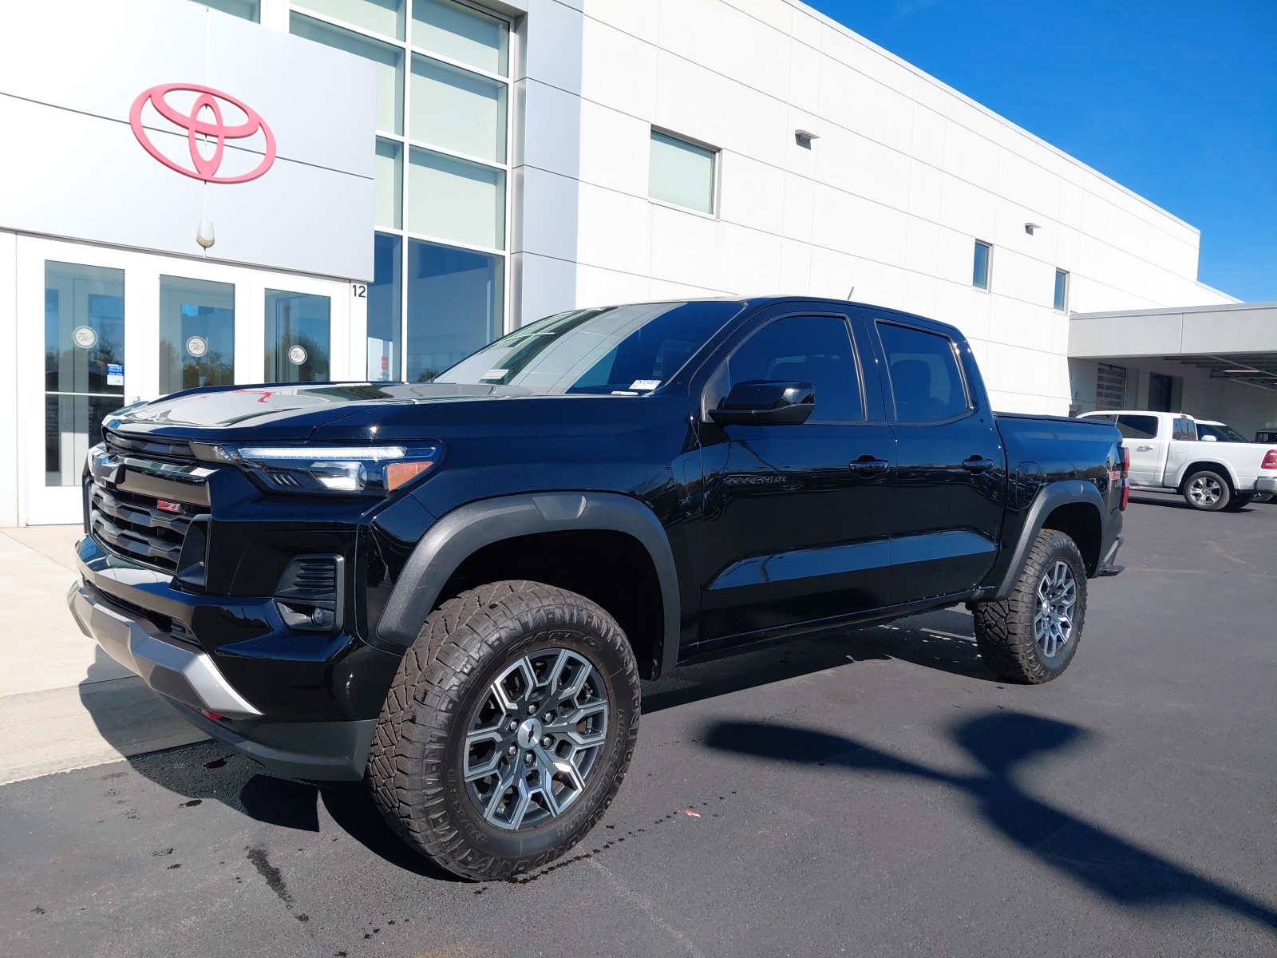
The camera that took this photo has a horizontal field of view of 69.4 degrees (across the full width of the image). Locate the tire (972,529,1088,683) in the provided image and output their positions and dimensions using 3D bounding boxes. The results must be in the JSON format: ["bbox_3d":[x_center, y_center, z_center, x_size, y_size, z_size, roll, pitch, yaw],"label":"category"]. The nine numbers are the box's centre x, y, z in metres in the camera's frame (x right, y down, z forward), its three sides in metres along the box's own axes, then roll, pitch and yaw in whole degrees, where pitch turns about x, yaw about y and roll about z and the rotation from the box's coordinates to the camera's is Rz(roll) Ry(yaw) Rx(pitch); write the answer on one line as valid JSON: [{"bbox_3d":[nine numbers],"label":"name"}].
[{"bbox_3d":[2.086,0.665,4.886,0.800,0.800,0.275,-1,5,-43],"label":"tire"}]

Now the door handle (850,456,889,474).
[{"bbox_3d":[0.901,-0.053,3.598,0.250,0.068,0.055,-1,5,-43],"label":"door handle"}]

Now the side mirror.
[{"bbox_3d":[0.411,-0.255,3.042,0.210,0.170,0.260,-1,5,-43],"label":"side mirror"}]

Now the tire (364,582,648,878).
[{"bbox_3d":[-0.357,0.705,2.637,0.800,0.800,0.280,-1,5,-44],"label":"tire"}]

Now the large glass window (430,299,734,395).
[{"bbox_3d":[-0.271,-0.525,3.686,1.400,0.130,0.780,7,38,47],"label":"large glass window"}]

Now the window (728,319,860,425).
[{"bbox_3d":[0.574,-0.440,3.430,0.900,0.450,0.070,-1,-16,-43],"label":"window"}]

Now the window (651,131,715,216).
[{"bbox_3d":[0.822,-5.185,15.671,1.700,1.200,0.120,-1,4,-44],"label":"window"}]

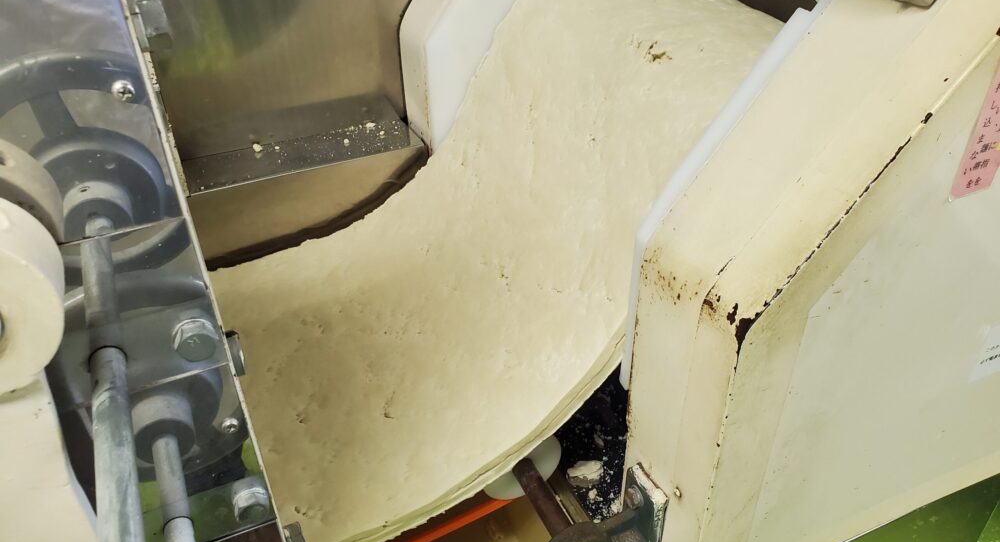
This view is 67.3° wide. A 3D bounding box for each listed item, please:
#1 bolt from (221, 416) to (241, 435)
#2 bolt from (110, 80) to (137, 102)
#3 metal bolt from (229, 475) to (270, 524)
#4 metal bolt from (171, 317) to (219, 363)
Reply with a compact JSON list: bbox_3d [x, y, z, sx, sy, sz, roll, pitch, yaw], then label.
[{"bbox_3d":[-0.157,0.091,0.439,0.009,0.009,0.004,-16,39,-20],"label":"bolt"},{"bbox_3d":[-0.160,-0.076,0.319,0.009,0.009,0.004,-16,39,-20],"label":"bolt"},{"bbox_3d":[-0.157,0.146,0.474,0.021,0.021,0.011,-16,39,-20],"label":"metal bolt"},{"bbox_3d":[-0.160,0.037,0.395,0.021,0.021,0.011,-16,39,-20],"label":"metal bolt"}]

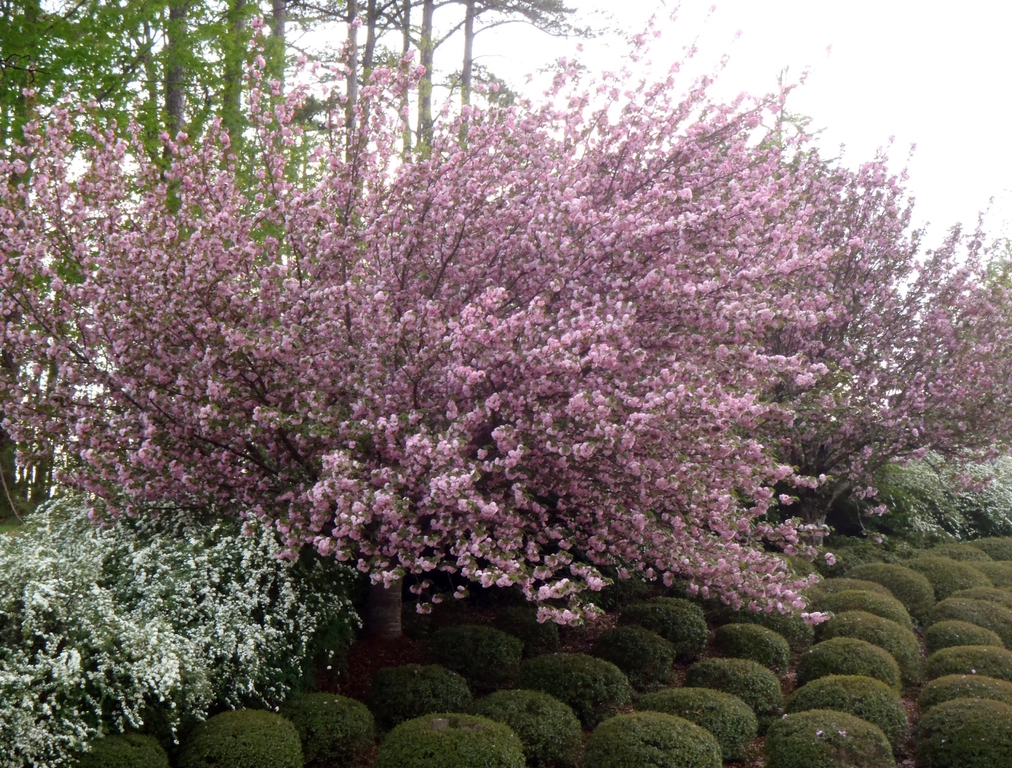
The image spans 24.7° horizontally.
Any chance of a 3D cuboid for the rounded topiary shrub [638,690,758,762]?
[{"bbox_3d":[1.375,2.438,16.605,0.856,0.480,0.856,0,1,0],"label":"rounded topiary shrub"}]

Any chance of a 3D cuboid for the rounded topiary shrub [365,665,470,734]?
[{"bbox_3d":[-0.654,2.373,17.550,0.799,0.463,0.799,0,1,0],"label":"rounded topiary shrub"}]

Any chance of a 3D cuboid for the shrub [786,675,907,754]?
[{"bbox_3d":[2.497,2.393,16.920,0.880,0.510,0.880,0,1,0],"label":"shrub"}]

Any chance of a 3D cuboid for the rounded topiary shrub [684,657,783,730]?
[{"bbox_3d":[1.887,2.540,19.088,0.819,0.560,0.819,0,-2,0],"label":"rounded topiary shrub"}]

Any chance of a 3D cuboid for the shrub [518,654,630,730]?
[{"bbox_3d":[0.548,2.458,18.587,0.943,0.580,0.943,0,-2,0],"label":"shrub"}]

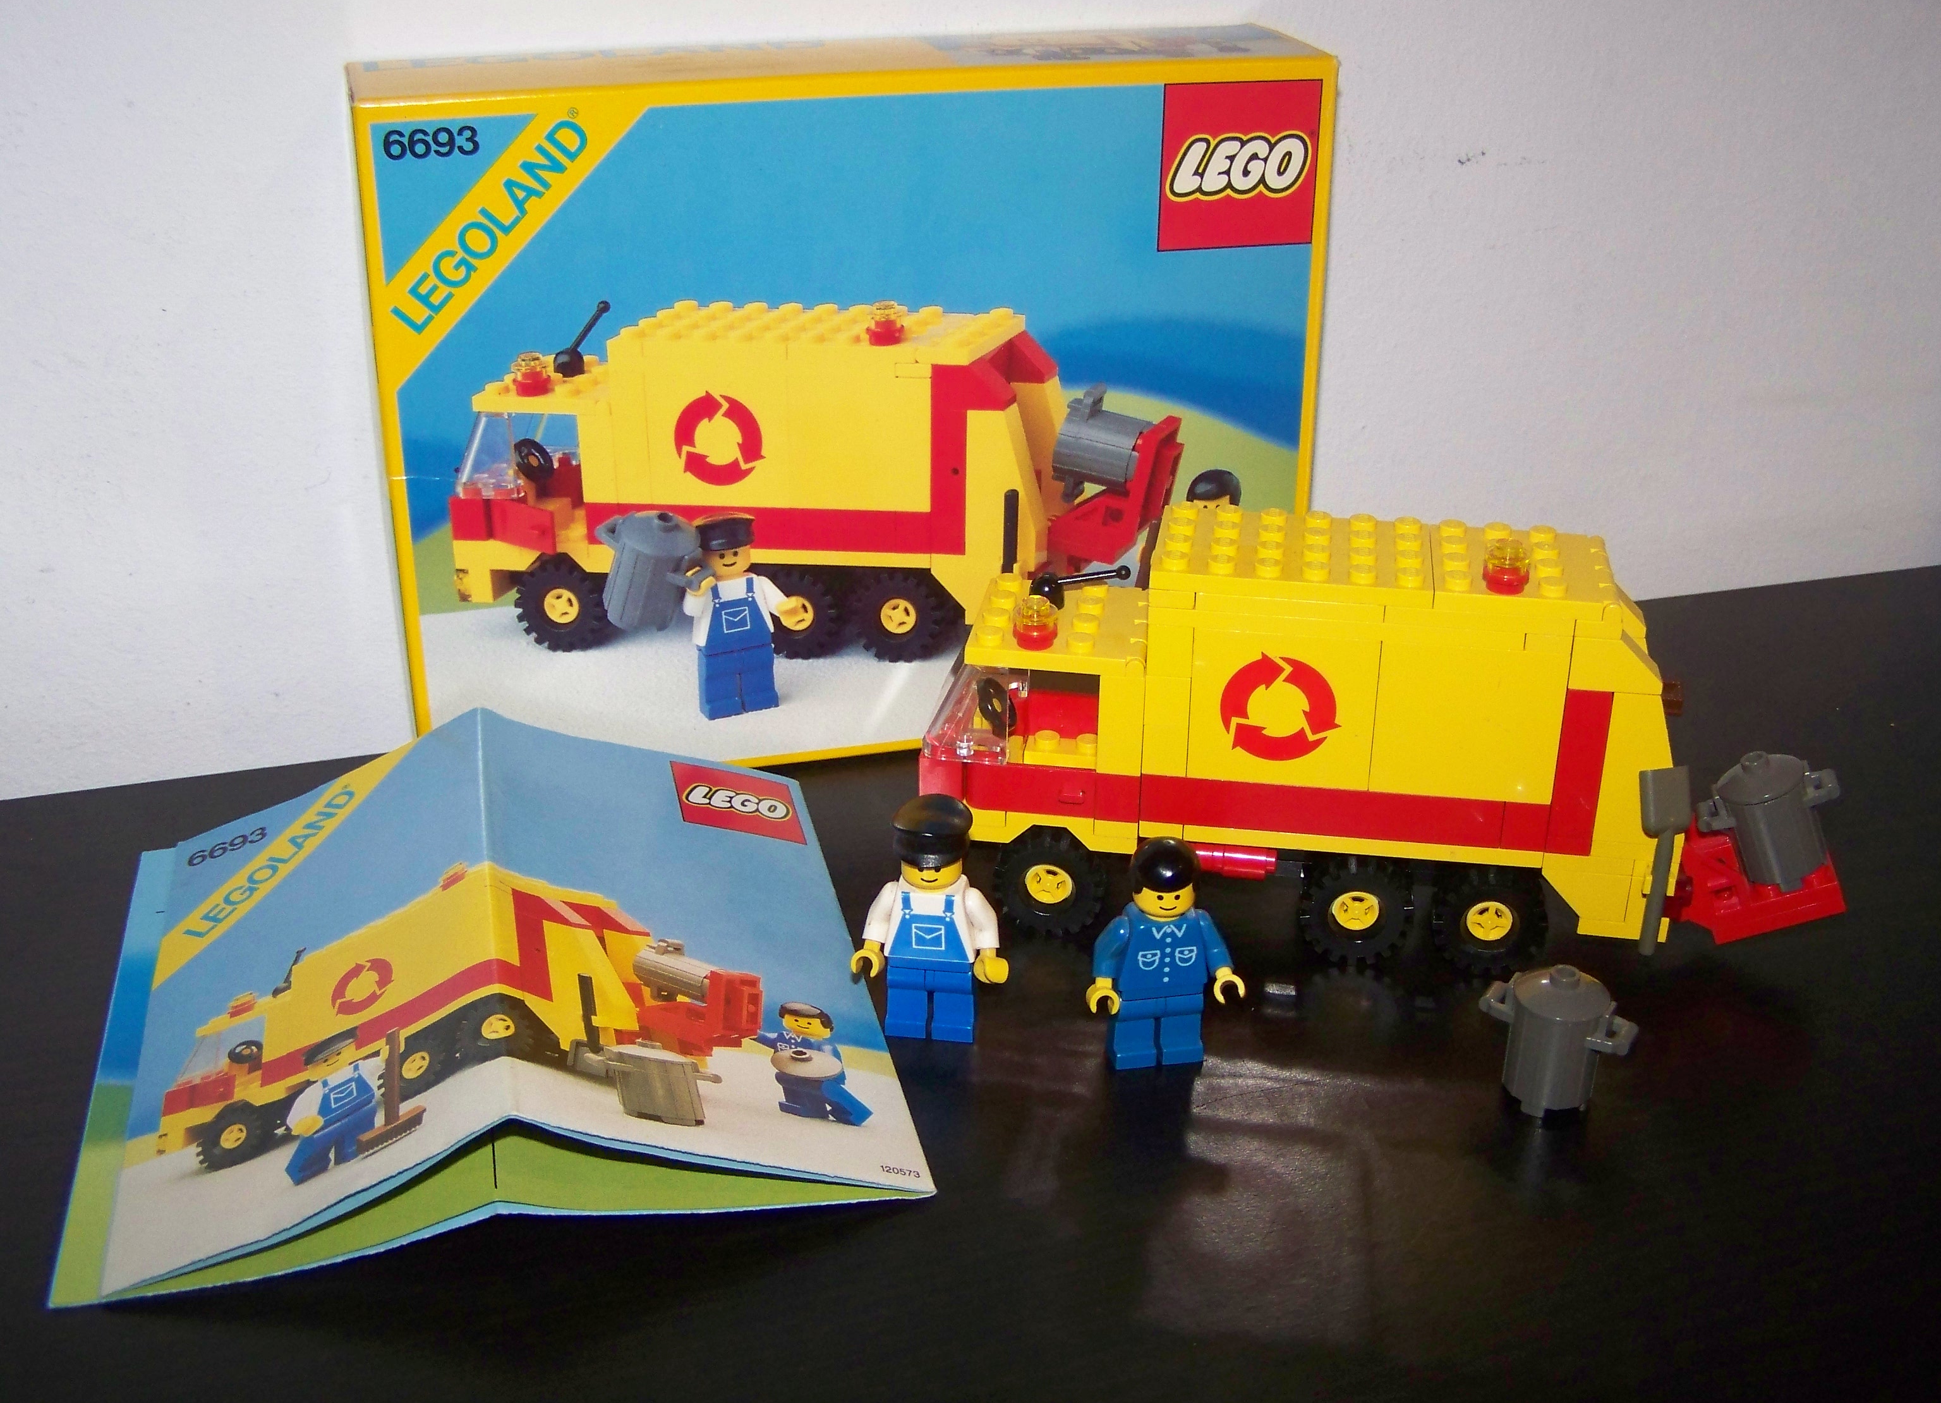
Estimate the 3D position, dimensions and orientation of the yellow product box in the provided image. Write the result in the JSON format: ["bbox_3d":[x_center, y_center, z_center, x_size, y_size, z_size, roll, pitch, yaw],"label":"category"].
[{"bbox_3d":[-0.025,-0.063,0.456,0.193,0.143,0.047,-7,26,-15],"label":"yellow product box"}]

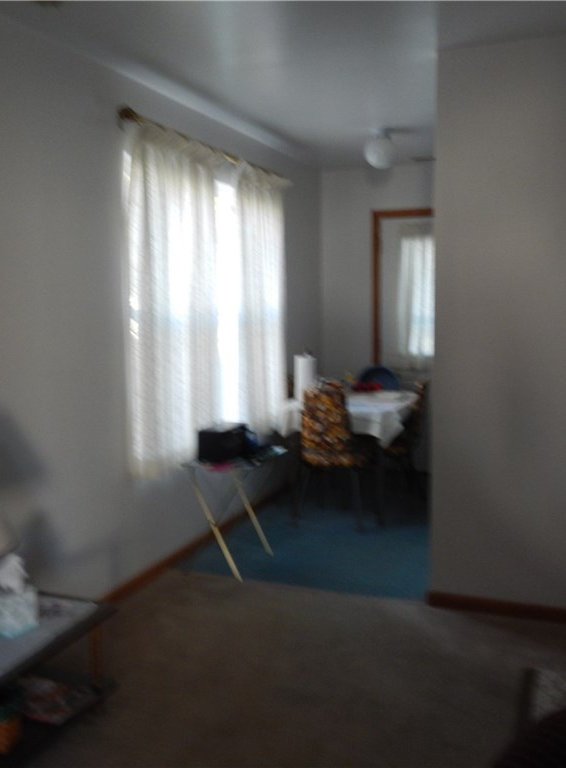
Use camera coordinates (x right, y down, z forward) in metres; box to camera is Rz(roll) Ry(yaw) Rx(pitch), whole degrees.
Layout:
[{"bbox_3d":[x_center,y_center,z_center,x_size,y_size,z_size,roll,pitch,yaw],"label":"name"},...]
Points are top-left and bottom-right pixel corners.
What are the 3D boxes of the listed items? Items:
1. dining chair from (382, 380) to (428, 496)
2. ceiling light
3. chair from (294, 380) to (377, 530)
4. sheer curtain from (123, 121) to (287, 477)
[{"bbox_3d":[0.713,0.406,4.902,0.500,0.880,0.430,2,7,22],"label":"dining chair"},{"bbox_3d":[0.599,-1.451,4.571,0.200,0.230,0.200,2,7,22],"label":"ceiling light"},{"bbox_3d":[0.330,0.433,4.628,0.440,0.890,0.500,2,6,19],"label":"chair"},{"bbox_3d":[-0.330,-0.449,4.171,0.110,1.610,1.890,2,7,22],"label":"sheer curtain"}]

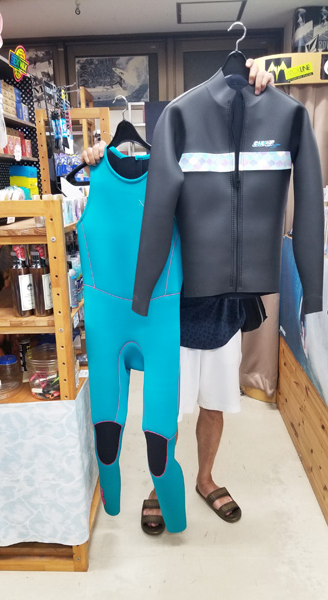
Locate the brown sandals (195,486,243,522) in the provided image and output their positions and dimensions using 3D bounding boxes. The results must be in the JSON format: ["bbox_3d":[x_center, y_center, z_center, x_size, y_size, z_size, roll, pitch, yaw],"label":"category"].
[{"bbox_3d":[0.260,0.946,2.175,0.106,0.090,0.285,-11,17,-34],"label":"brown sandals"}]

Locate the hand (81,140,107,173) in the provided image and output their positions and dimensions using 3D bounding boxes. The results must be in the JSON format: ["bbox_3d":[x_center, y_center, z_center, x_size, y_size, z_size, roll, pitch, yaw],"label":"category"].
[{"bbox_3d":[-0.217,-0.441,1.394,0.085,0.100,0.095,0,14,3],"label":"hand"}]

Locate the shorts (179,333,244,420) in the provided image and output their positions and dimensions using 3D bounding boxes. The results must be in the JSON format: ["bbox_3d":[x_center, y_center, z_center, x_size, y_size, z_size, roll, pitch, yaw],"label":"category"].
[{"bbox_3d":[0.147,0.260,2.042,0.390,0.470,0.260,-4,15,-12],"label":"shorts"}]

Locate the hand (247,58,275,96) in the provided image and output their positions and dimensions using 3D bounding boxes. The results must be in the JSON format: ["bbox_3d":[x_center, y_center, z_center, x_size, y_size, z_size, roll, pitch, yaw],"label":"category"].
[{"bbox_3d":[0.283,-0.656,1.329,0.090,0.105,0.095,0,14,3],"label":"hand"}]

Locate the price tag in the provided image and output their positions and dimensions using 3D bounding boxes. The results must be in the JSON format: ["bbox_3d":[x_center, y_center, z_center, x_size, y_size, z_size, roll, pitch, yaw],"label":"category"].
[{"bbox_3d":[-0.565,-0.570,1.743,0.005,0.062,0.070,3,15,17],"label":"price tag"}]

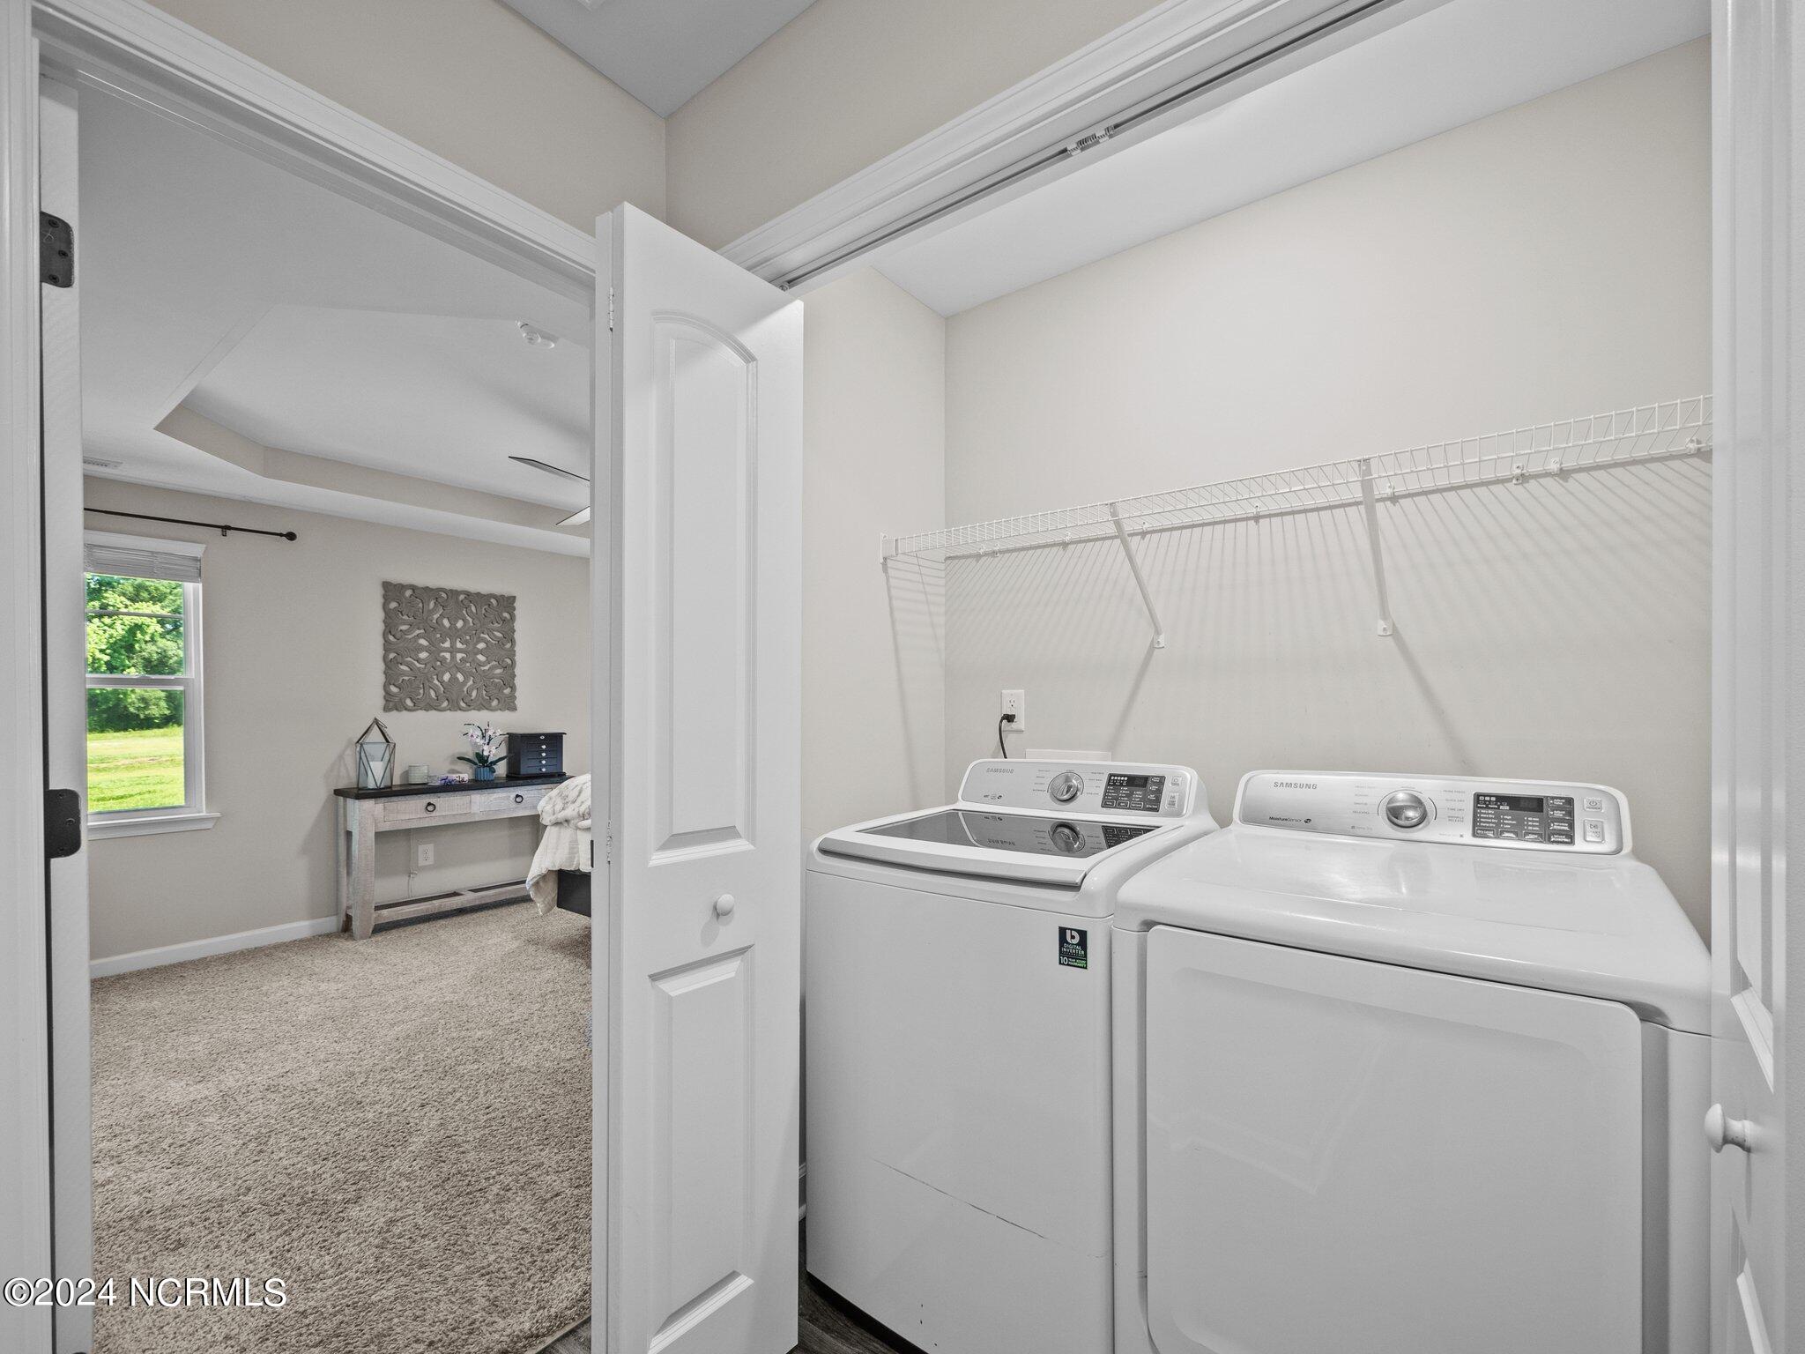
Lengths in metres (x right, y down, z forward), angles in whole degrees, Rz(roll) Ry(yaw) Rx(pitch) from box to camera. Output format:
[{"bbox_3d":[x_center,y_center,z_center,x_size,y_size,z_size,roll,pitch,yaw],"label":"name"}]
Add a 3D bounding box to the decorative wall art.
[{"bbox_3d":[-2.769,-0.179,4.510,0.025,0.755,0.750,-1,-2,38],"label":"decorative wall art"}]

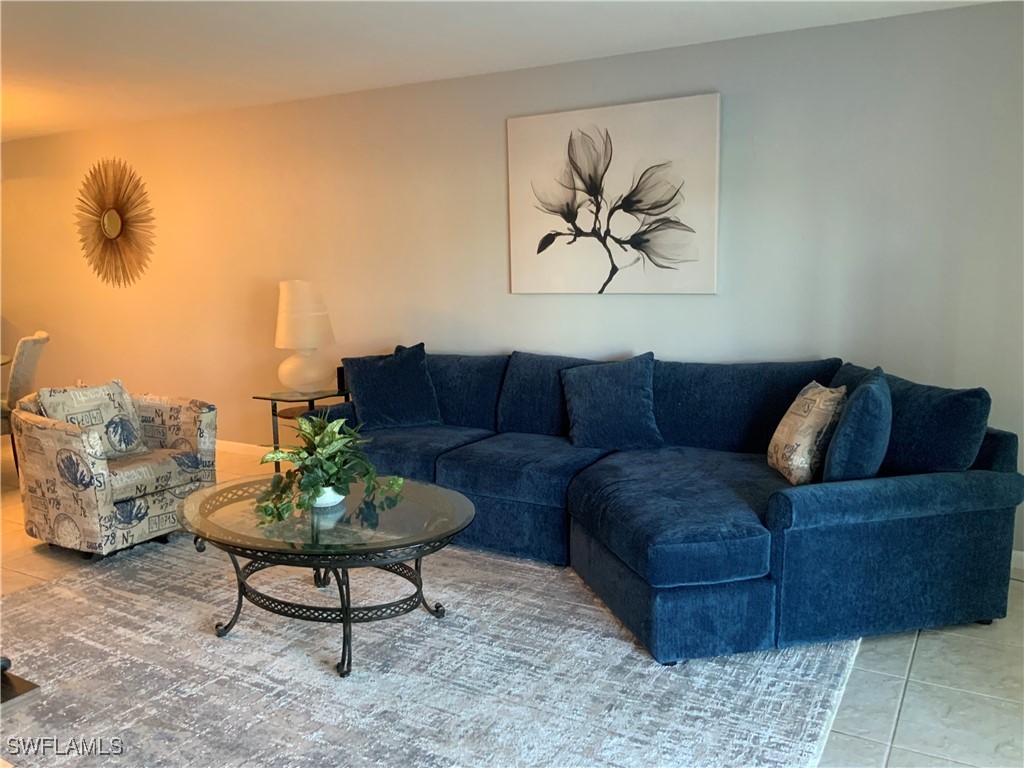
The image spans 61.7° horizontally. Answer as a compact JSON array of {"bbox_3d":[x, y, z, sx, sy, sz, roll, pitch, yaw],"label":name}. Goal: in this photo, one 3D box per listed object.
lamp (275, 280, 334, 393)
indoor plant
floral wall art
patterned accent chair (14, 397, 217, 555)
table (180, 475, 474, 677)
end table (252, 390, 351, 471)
[{"bbox_3d":[-1.321,-0.307,5.492,0.385,0.700,0.385,-4,10,-13],"label":"lamp"},{"bbox_3d":[-0.707,0.297,3.323,0.540,0.360,0.450,-3,10,-13],"label":"indoor plant"},{"bbox_3d":[0.508,-0.965,4.562,1.188,0.968,0.036,4,11,30],"label":"floral wall art"},{"bbox_3d":[-2.125,0.429,4.596,0.790,0.755,0.750,5,11,33],"label":"patterned accent chair"},{"bbox_3d":[-0.731,0.721,3.398,1.300,0.505,0.950,4,11,30],"label":"table"},{"bbox_3d":[-1.265,0.354,5.441,0.470,0.590,0.530,4,11,30],"label":"end table"}]

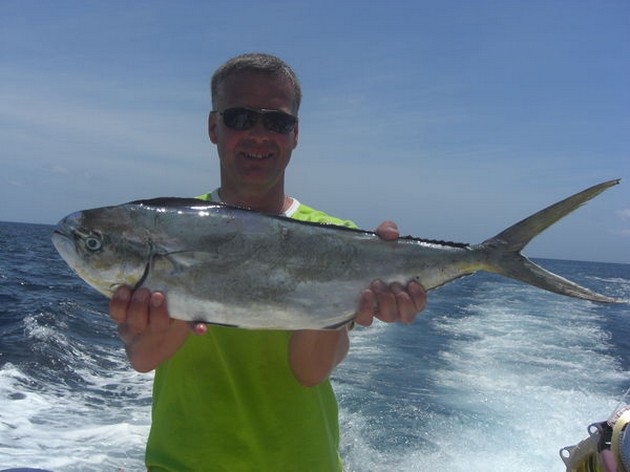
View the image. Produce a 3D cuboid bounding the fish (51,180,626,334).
[{"bbox_3d":[0.040,0.023,0.830,0.685,0.175,0.090,1,2,-4],"label":"fish"}]

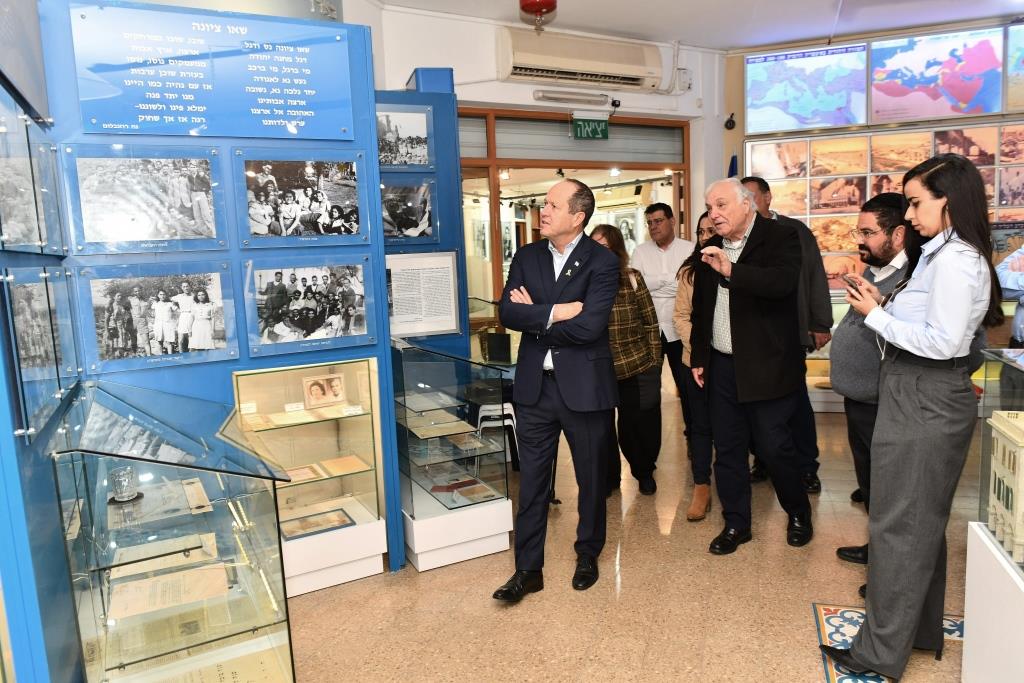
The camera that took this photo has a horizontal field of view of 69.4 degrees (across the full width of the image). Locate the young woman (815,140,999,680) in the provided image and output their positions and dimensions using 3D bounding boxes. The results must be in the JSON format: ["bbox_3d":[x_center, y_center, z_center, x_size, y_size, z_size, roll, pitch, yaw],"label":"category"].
[{"bbox_3d":[1.302,0.263,2.487,0.580,1.729,0.460,3,9,33],"label":"young woman"}]

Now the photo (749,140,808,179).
[{"bbox_3d":[2.161,-1.472,5.977,0.436,0.294,0.020,0,8,19],"label":"photo"}]

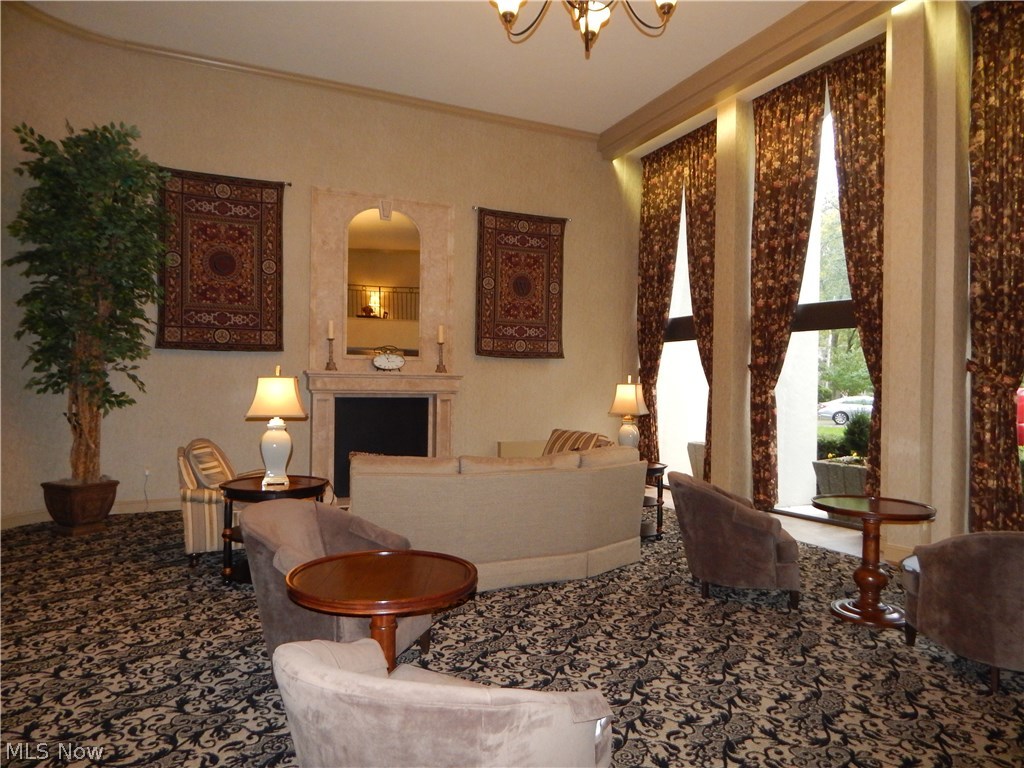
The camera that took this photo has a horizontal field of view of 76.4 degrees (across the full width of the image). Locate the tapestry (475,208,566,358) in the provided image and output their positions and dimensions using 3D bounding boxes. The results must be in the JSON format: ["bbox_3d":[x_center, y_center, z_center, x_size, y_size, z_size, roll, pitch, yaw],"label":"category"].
[{"bbox_3d":[0.131,-1.349,8.861,1.341,1.960,0.030,1,0,-26],"label":"tapestry"}]

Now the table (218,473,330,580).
[{"bbox_3d":[-1.704,1.058,4.700,0.746,0.682,0.746,1,0,-26],"label":"table"}]

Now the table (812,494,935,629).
[{"bbox_3d":[2.168,1.060,3.922,0.655,0.668,0.655,1,0,0],"label":"table"}]

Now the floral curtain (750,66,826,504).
[{"bbox_3d":[3.117,-0.944,7.299,0.200,4.785,1.037,1,0,-26],"label":"floral curtain"}]

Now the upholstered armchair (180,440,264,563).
[{"bbox_3d":[-2.201,0.916,5.311,0.795,0.923,0.767,1,0,-10],"label":"upholstered armchair"}]

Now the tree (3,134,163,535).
[{"bbox_3d":[-3.829,-0.517,5.969,1.300,3.680,1.250,1,0,-25],"label":"tree"}]

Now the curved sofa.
[{"bbox_3d":[-0.136,0.926,4.872,2.254,0.880,1.120,1,0,-25],"label":"curved sofa"}]

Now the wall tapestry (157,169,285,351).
[{"bbox_3d":[-3.073,-1.295,6.946,1.231,1.856,0.040,1,0,-25],"label":"wall tapestry"}]

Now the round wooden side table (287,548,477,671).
[{"bbox_3d":[-0.501,1.068,2.499,0.692,0.690,0.692,1,0,0],"label":"round wooden side table"}]

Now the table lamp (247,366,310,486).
[{"bbox_3d":[-1.628,0.286,4.550,0.420,0.830,0.380,1,0,-16],"label":"table lamp"}]

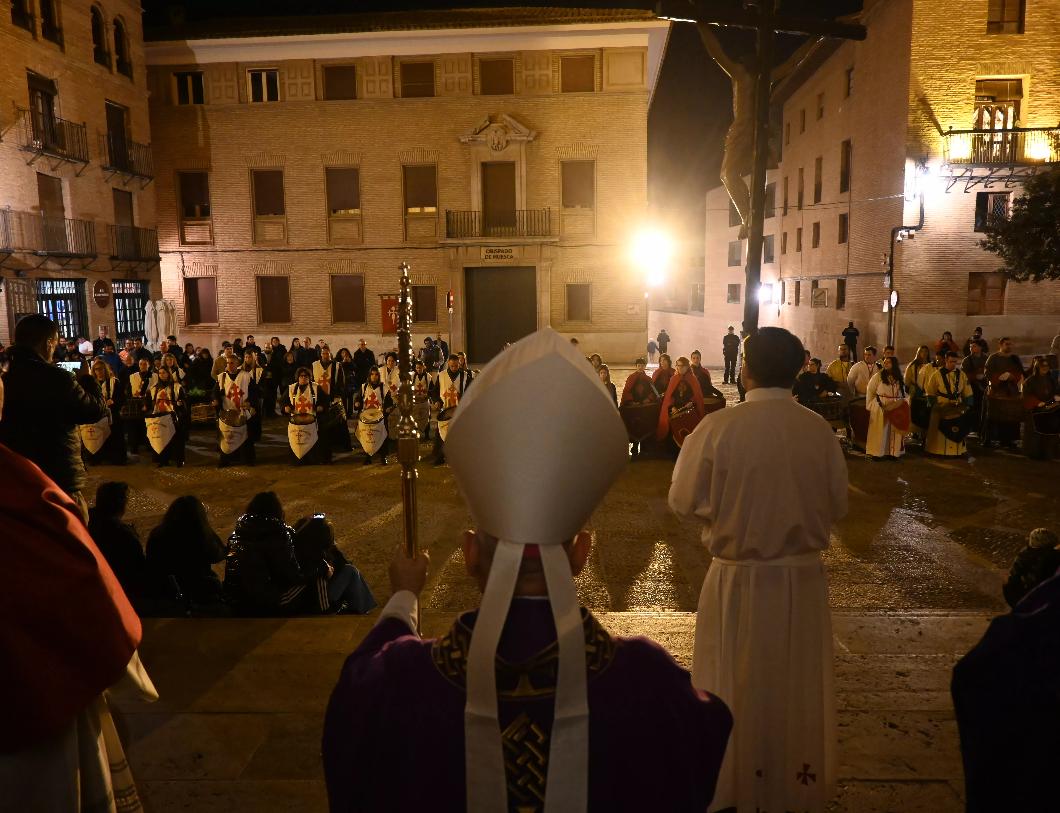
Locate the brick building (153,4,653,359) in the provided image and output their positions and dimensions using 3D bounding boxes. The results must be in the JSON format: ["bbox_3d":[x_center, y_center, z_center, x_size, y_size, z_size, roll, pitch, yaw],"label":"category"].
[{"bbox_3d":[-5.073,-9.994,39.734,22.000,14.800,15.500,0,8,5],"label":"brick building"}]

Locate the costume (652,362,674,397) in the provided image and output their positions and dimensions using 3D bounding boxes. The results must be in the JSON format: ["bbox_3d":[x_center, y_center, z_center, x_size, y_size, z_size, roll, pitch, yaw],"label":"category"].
[{"bbox_3d":[2.414,-0.008,14.607,0.620,1.400,0.450,0,8,8],"label":"costume"}]

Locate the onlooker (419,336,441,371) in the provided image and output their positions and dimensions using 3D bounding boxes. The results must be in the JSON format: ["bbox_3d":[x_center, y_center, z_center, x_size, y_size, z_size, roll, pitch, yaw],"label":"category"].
[{"bbox_3d":[-2.447,-0.827,19.984,0.560,1.740,0.420,0,8,10],"label":"onlooker"}]

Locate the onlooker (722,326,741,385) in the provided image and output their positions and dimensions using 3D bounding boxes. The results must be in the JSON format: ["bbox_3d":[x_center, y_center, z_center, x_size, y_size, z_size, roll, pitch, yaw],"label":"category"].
[{"bbox_3d":[6.167,-1.638,24.882,0.560,1.770,0.380,0,8,8],"label":"onlooker"}]

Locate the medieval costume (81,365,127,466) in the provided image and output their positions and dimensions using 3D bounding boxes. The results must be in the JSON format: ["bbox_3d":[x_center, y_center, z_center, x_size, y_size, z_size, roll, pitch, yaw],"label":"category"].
[{"bbox_3d":[-7.073,0.219,13.548,0.640,1.530,0.470,-1,8,-4],"label":"medieval costume"}]

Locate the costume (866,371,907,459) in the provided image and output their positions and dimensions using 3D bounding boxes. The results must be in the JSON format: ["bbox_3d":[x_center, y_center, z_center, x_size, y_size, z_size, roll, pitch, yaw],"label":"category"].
[{"bbox_3d":[5.810,0.116,13.256,0.600,1.410,0.450,-2,8,-10],"label":"costume"}]

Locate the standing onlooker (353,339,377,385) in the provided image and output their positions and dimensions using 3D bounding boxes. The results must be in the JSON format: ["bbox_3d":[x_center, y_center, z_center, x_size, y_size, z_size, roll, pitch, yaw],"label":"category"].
[{"bbox_3d":[-3.889,-0.697,19.184,0.570,1.740,0.400,-1,8,-2],"label":"standing onlooker"}]

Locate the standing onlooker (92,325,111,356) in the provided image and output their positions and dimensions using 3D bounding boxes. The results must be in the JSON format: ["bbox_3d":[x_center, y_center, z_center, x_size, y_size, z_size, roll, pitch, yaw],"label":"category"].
[{"bbox_3d":[-12.863,-1.219,24.500,0.520,1.820,0.350,-4,9,-22],"label":"standing onlooker"}]

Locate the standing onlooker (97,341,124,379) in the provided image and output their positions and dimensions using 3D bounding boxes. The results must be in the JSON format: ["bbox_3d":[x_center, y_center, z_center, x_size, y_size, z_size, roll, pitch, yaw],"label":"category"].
[{"bbox_3d":[-9.838,-0.557,19.100,0.550,1.750,0.380,-4,9,-22],"label":"standing onlooker"}]

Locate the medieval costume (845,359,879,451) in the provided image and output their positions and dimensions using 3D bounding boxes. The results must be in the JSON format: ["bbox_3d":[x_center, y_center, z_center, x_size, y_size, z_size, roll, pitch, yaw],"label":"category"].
[{"bbox_3d":[5.763,-0.044,13.950,0.600,1.550,0.450,0,8,5],"label":"medieval costume"}]

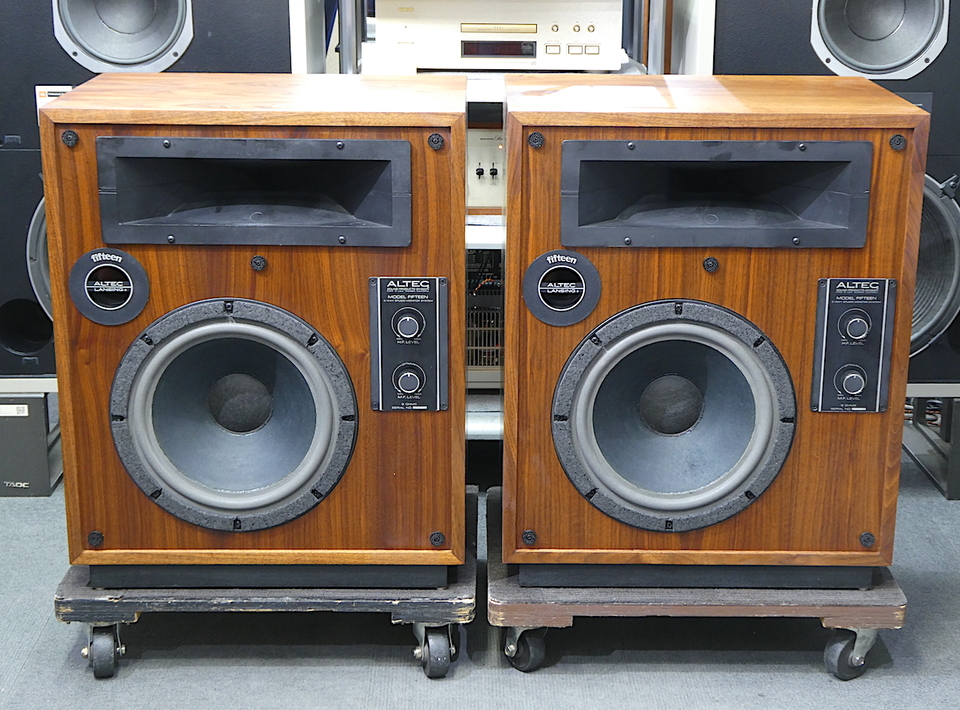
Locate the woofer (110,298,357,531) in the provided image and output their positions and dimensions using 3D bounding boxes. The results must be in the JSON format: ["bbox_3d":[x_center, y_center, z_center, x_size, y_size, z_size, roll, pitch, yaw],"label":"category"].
[{"bbox_3d":[-0.409,0.090,2.670,0.410,0.410,0.110,0,17,-1],"label":"woofer"}]

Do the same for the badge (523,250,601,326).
[{"bbox_3d":[0.133,-0.110,2.584,0.129,0.129,0.012,0,17,0],"label":"badge"}]

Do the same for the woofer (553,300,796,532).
[{"bbox_3d":[0.325,0.101,2.660,0.410,0.410,0.045,0,17,0],"label":"woofer"}]

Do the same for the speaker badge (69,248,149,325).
[{"bbox_3d":[-0.602,-0.110,2.564,0.130,0.130,0.012,0,17,-1],"label":"speaker badge"}]

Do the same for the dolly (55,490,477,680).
[{"bbox_3d":[-0.368,0.423,2.987,0.728,0.170,0.530,0,17,-1],"label":"dolly"}]

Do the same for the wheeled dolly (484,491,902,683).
[{"bbox_3d":[0.377,0.431,2.994,0.725,0.170,0.530,0,17,0],"label":"wheeled dolly"}]

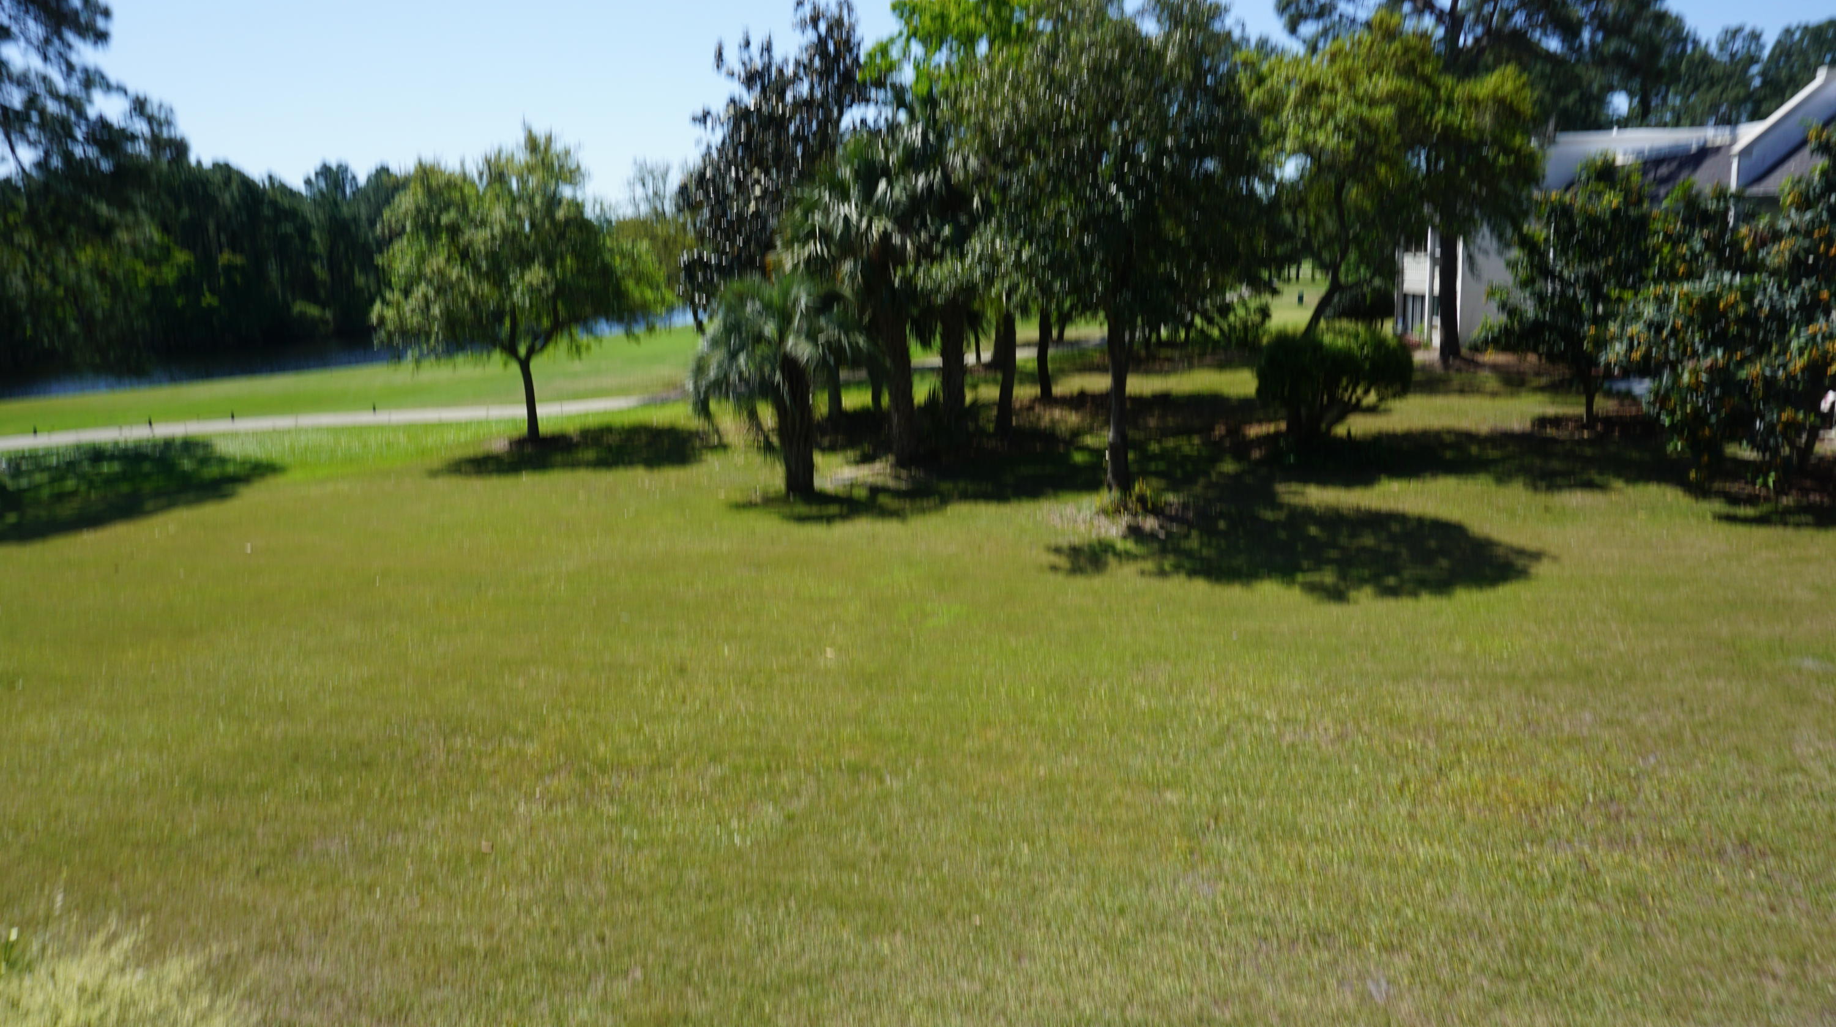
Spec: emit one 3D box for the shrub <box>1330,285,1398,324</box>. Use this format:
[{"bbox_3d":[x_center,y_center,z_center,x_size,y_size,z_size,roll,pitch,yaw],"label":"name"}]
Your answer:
[{"bbox_3d":[20.770,-9.618,56.983,3.420,1.980,3.070,-3,12,0],"label":"shrub"}]

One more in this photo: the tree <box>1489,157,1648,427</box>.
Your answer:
[{"bbox_3d":[13.900,-4.642,25.846,3.740,5.620,3.740,-3,12,0],"label":"tree"}]

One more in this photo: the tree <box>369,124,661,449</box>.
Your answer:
[{"bbox_3d":[-11.024,-6.248,33.929,8.050,8.420,8.050,-3,12,0],"label":"tree"}]

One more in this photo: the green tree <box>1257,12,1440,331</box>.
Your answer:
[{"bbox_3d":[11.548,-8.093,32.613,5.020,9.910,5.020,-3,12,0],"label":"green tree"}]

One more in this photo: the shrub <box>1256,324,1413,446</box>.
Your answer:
[{"bbox_3d":[8.942,-2.820,26.261,3.390,2.470,3.220,-3,12,0],"label":"shrub"}]

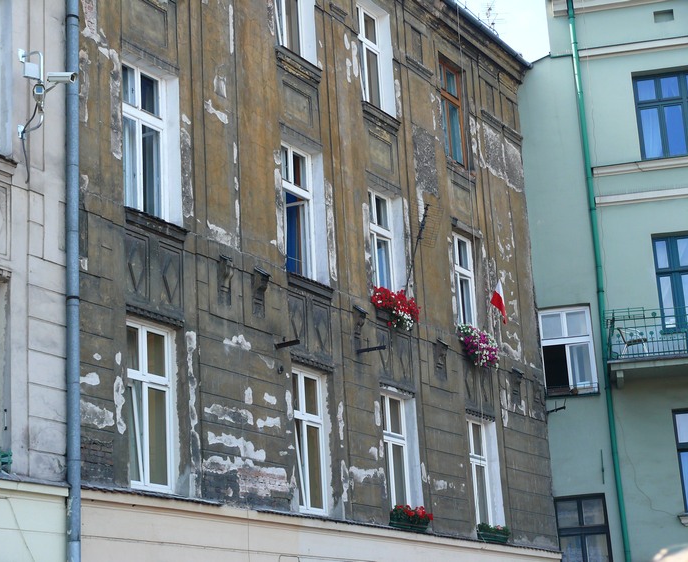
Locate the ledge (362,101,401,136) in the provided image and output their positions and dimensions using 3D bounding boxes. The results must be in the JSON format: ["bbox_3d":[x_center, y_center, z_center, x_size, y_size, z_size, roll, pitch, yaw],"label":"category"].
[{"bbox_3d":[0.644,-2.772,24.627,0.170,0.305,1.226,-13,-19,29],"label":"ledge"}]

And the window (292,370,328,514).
[{"bbox_3d":[-0.600,2.343,20.880,0.130,2.098,1.057,-13,-19,29],"label":"window"}]

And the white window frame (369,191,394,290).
[{"bbox_3d":[0.516,-0.529,24.001,0.127,1.984,1.075,-14,-20,31],"label":"white window frame"}]

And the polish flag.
[{"bbox_3d":[2.825,0.364,26.285,0.241,0.776,0.138,-14,-20,31],"label":"polish flag"}]

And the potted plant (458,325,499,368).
[{"bbox_3d":[2.436,1.197,25.685,0.356,0.661,1.006,-14,-20,31],"label":"potted plant"}]

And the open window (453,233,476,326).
[{"bbox_3d":[2.133,0.155,26.644,0.130,2.138,1.170,-13,-19,29],"label":"open window"}]

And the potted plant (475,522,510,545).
[{"bbox_3d":[2.595,4.452,25.288,0.210,0.305,1.210,-13,-19,29],"label":"potted plant"}]

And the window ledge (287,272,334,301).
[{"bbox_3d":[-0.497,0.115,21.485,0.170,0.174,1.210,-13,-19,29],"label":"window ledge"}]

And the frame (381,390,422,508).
[{"bbox_3d":[0.823,2.890,23.059,0.180,2.101,1.160,-13,-19,29],"label":"frame"}]

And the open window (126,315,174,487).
[{"bbox_3d":[-2.582,1.609,18.144,0.144,2.110,1.104,-14,-20,31],"label":"open window"}]

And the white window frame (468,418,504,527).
[{"bbox_3d":[2.426,3.550,25.677,0.180,2.096,1.170,-13,-19,29],"label":"white window frame"}]

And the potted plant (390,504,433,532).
[{"bbox_3d":[1.058,3.732,22.553,0.287,0.443,0.978,-14,-20,31],"label":"potted plant"}]

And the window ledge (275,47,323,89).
[{"bbox_3d":[-0.703,-3.324,22.479,0.170,0.316,1.226,-13,-19,29],"label":"window ledge"}]

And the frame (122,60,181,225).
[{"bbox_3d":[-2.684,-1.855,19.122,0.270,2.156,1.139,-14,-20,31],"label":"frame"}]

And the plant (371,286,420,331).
[{"bbox_3d":[0.868,0.465,23.422,0.356,0.632,1.006,-14,-20,31],"label":"plant"}]

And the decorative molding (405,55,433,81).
[{"bbox_3d":[1.422,-3.898,26.396,0.110,0.136,0.926,-13,-19,29],"label":"decorative molding"}]

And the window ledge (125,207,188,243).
[{"bbox_3d":[-2.482,-0.708,18.625,0.230,0.230,1.208,-14,-20,31],"label":"window ledge"}]

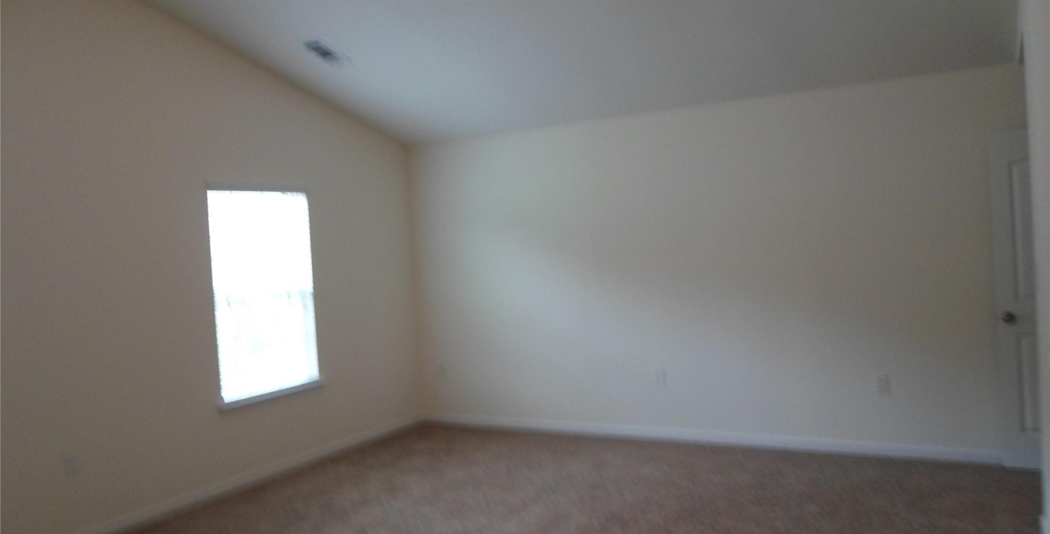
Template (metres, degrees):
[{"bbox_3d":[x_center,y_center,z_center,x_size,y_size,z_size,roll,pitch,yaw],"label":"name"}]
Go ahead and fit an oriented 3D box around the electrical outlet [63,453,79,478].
[{"bbox_3d":[-2.402,1.050,4.012,0.010,0.118,0.073,-2,1,28],"label":"electrical outlet"}]

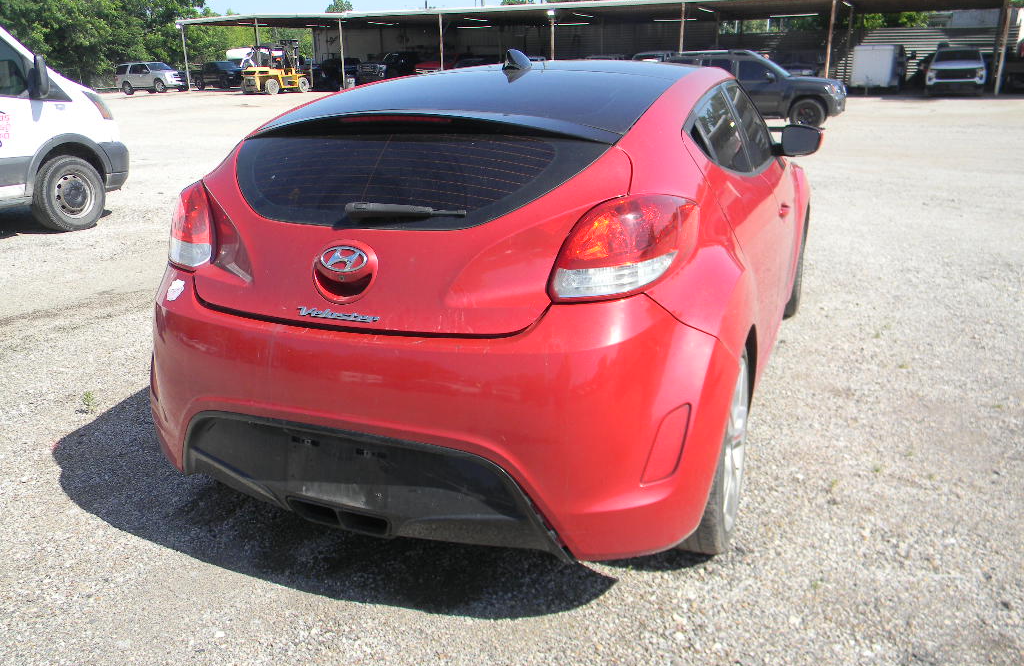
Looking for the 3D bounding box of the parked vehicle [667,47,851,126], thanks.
[{"bbox_3d":[5.080,-5.330,18.450,4.550,1.820,1.870,5,19,19],"label":"parked vehicle"}]

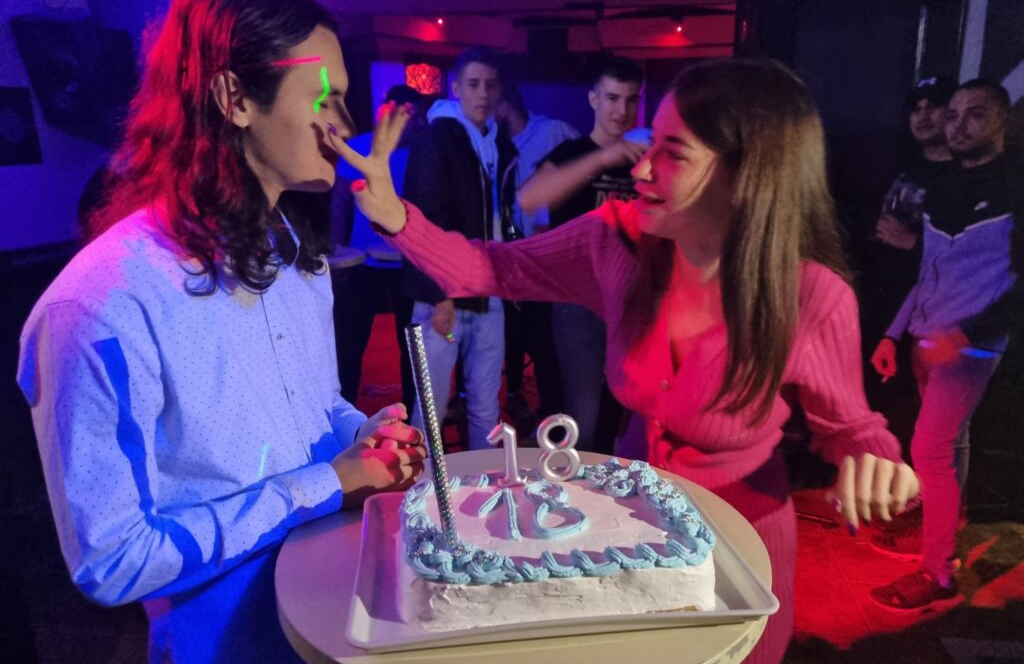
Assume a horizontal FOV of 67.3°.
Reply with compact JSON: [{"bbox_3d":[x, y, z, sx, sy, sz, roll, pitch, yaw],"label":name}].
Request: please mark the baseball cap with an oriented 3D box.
[{"bbox_3d":[1.540,-0.863,2.779,0.260,0.130,0.180,-11,17,-37],"label":"baseball cap"}]

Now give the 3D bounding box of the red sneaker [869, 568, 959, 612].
[{"bbox_3d":[1.398,0.861,2.638,0.300,0.115,0.110,-3,14,-13],"label":"red sneaker"}]

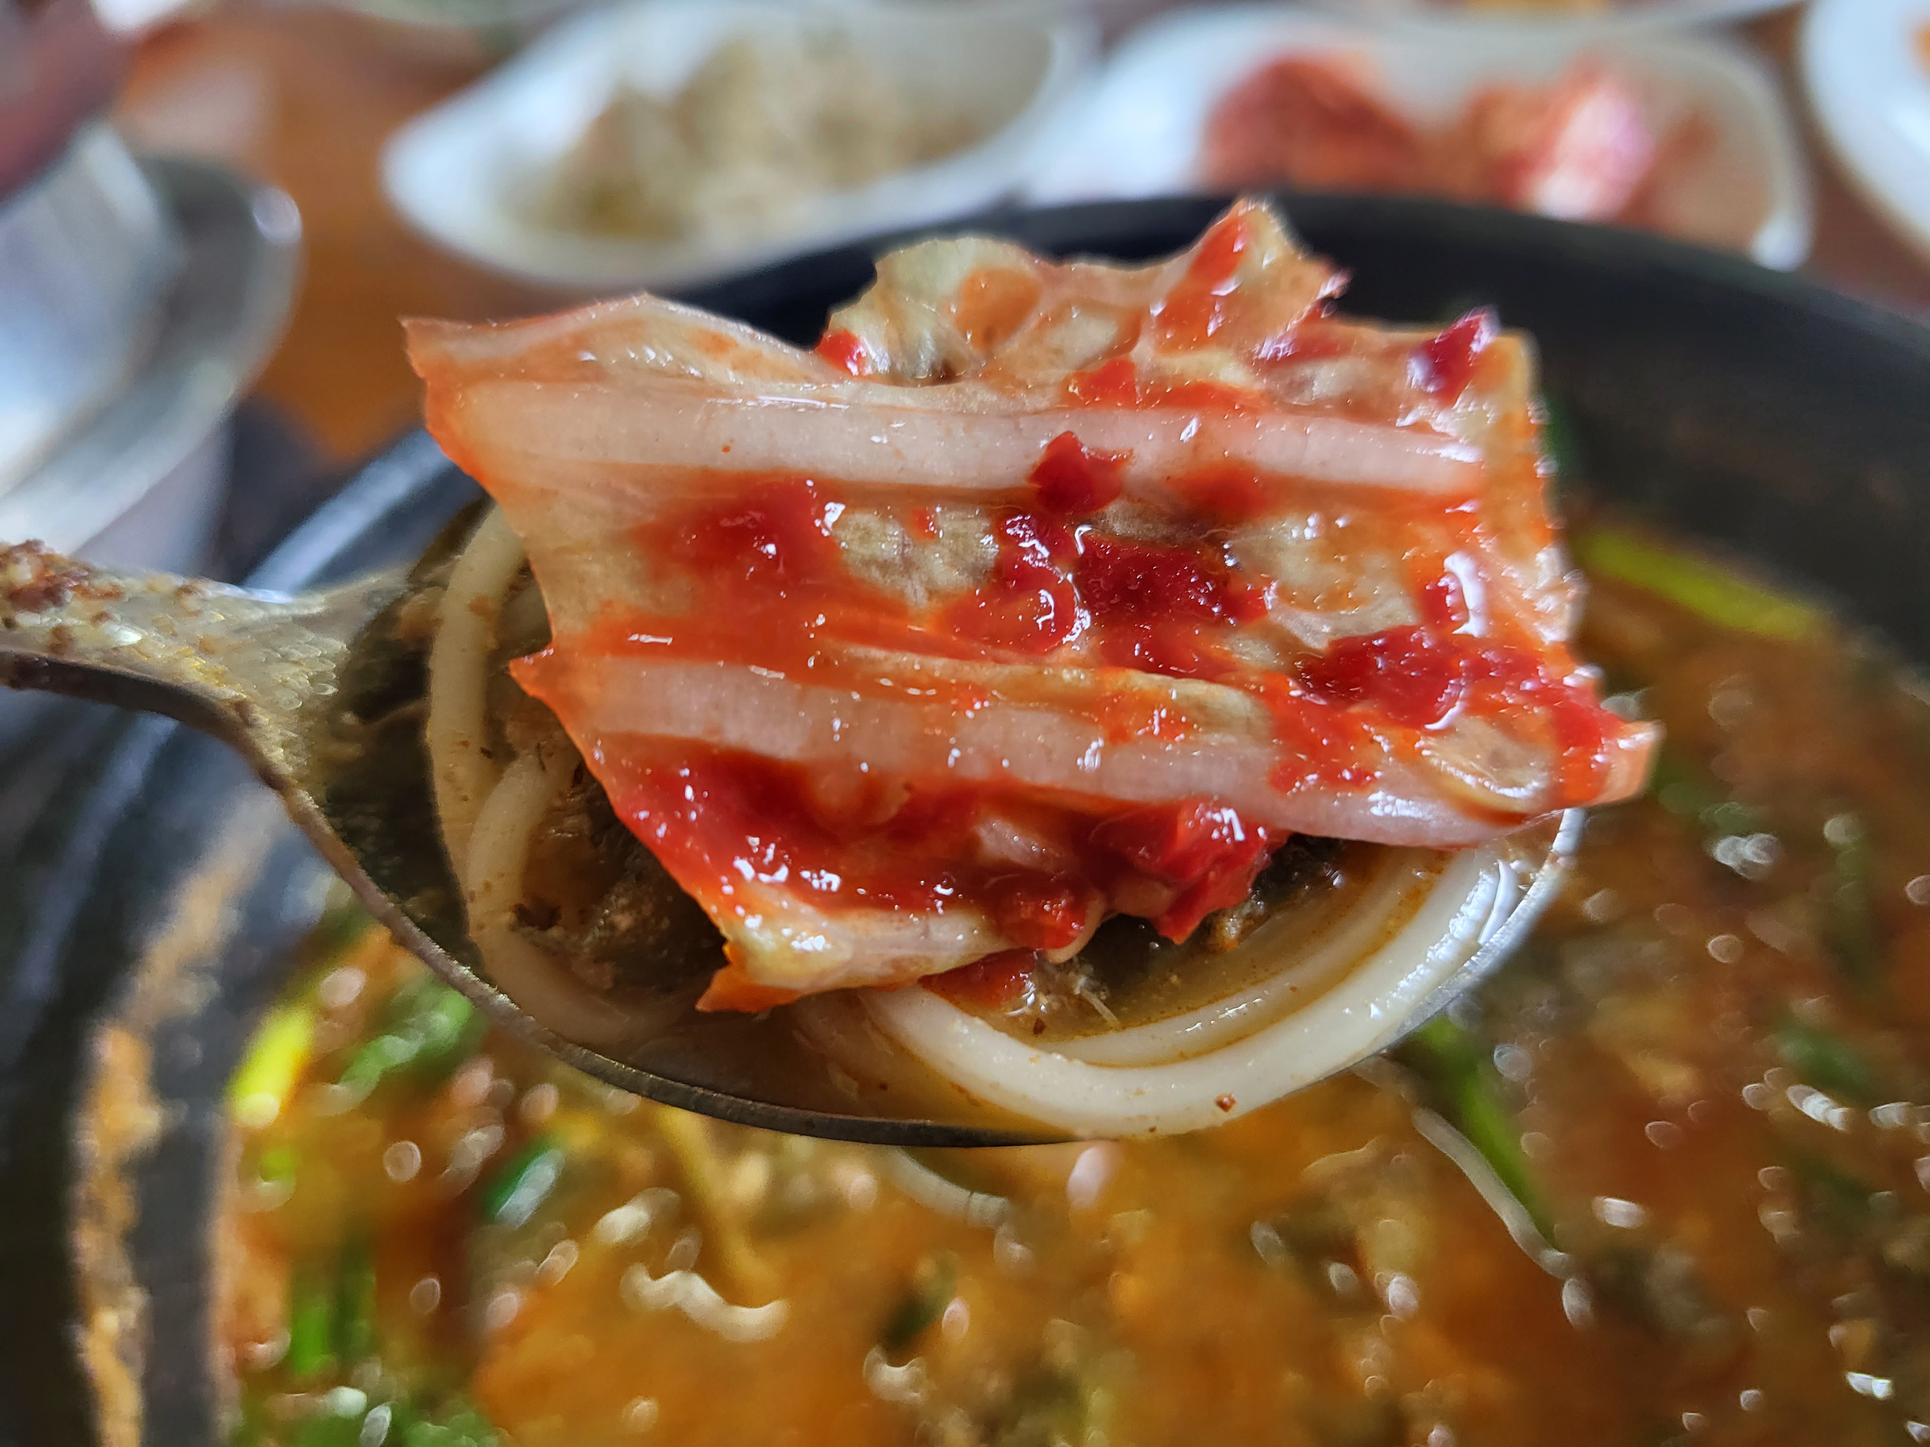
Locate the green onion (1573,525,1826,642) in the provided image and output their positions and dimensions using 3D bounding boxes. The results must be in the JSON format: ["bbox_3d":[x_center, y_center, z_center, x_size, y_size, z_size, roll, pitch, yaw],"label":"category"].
[{"bbox_3d":[0.090,-0.017,0.179,0.028,0.005,0.006,25,51,25],"label":"green onion"}]

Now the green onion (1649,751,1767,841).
[{"bbox_3d":[0.078,0.007,0.155,0.006,0.004,0.013,-29,50,-24],"label":"green onion"}]

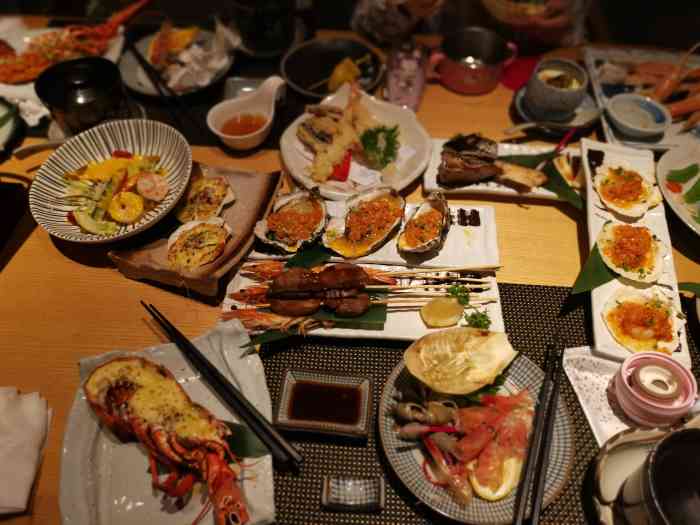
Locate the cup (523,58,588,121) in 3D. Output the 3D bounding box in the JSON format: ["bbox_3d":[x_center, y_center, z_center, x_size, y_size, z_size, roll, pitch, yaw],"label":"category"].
[{"bbox_3d":[0.289,-0.236,0.771,0.075,0.065,0.075,0,54,0],"label":"cup"}]

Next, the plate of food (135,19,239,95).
[{"bbox_3d":[-0.263,-0.309,0.840,0.168,0.058,0.168,1,55,0],"label":"plate of food"}]

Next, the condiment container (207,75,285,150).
[{"bbox_3d":[-0.134,-0.201,0.757,0.086,0.052,0.130,26,56,18],"label":"condiment container"}]

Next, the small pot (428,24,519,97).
[{"bbox_3d":[0.187,-0.310,0.843,0.140,0.066,0.097,-8,55,-6],"label":"small pot"}]

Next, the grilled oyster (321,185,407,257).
[{"bbox_3d":[0.017,-0.042,0.651,0.070,0.034,0.110,33,60,21],"label":"grilled oyster"}]

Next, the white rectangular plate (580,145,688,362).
[{"bbox_3d":[0.320,-0.023,0.640,0.094,0.025,0.332,11,53,8],"label":"white rectangular plate"}]

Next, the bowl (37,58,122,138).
[{"bbox_3d":[-0.365,-0.220,0.767,0.113,0.078,0.113,0,54,0],"label":"bowl"}]

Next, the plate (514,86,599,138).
[{"bbox_3d":[0.298,-0.224,0.797,0.120,0.025,0.120,0,52,0],"label":"plate"}]

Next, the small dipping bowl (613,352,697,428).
[{"bbox_3d":[0.294,0.123,0.533,0.066,0.036,0.066,0,54,0],"label":"small dipping bowl"}]

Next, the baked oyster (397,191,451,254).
[{"bbox_3d":[0.088,-0.050,0.641,0.055,0.032,0.083,19,54,14],"label":"baked oyster"}]

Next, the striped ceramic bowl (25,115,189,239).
[{"bbox_3d":[-0.285,-0.087,0.681,0.194,0.060,0.194,0,54,0],"label":"striped ceramic bowl"}]

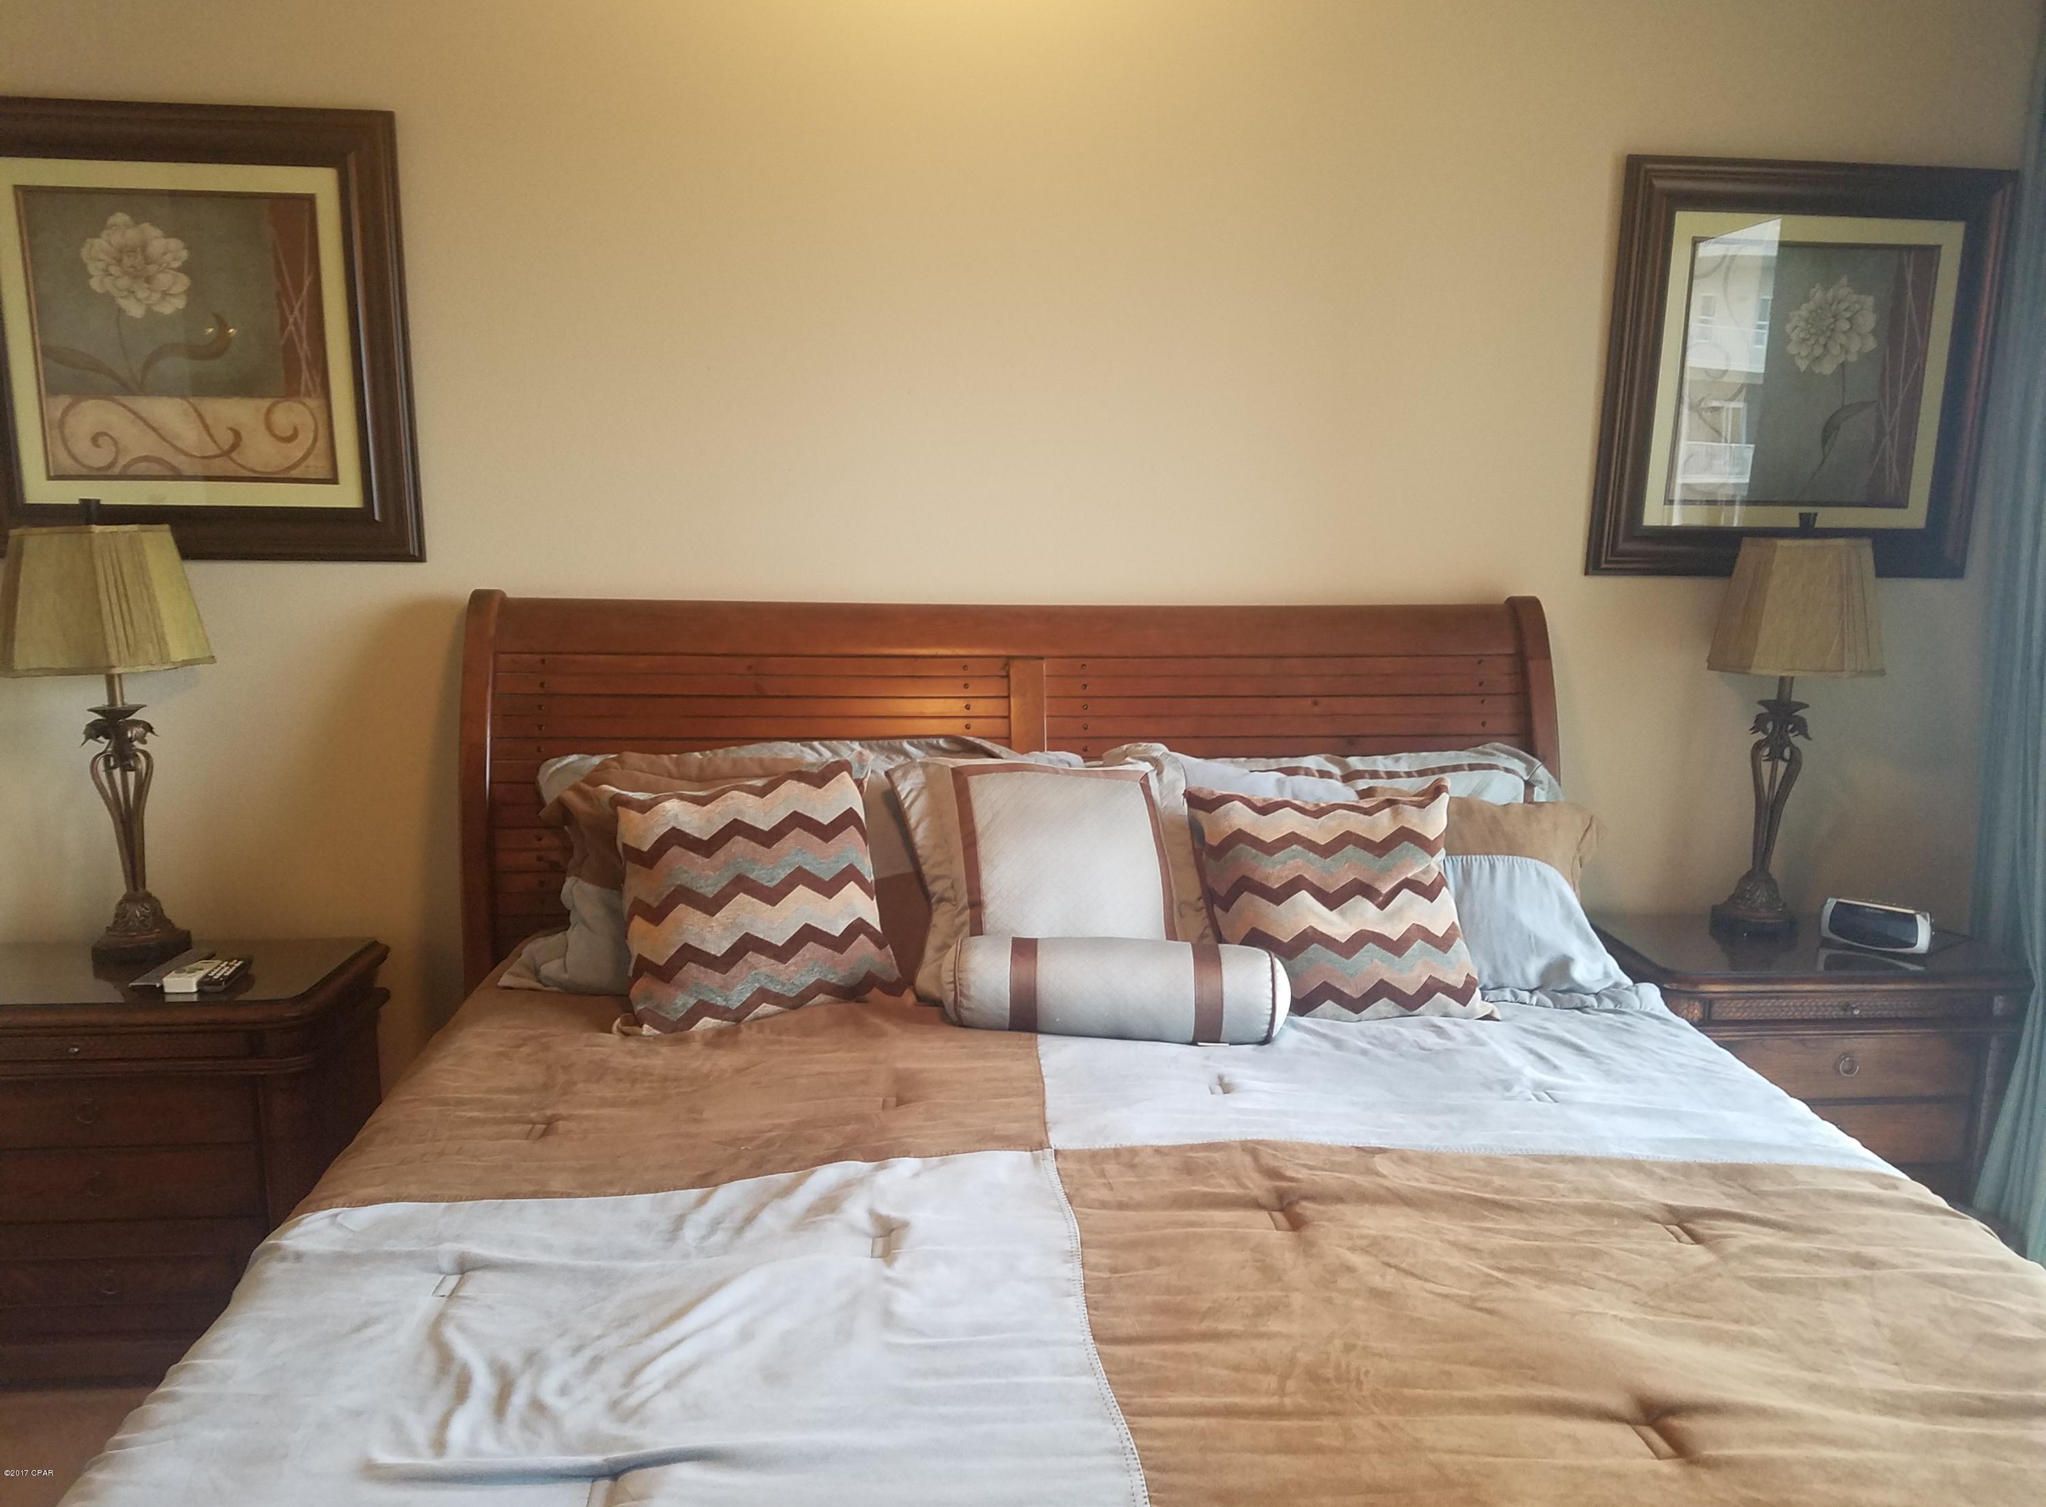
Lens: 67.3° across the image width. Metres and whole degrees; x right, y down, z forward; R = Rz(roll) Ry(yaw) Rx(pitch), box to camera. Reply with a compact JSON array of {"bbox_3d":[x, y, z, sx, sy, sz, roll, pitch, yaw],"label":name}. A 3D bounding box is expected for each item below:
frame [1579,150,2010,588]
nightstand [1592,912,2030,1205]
[{"bbox_3d":[1.528,-0.742,3.008,0.793,0.787,0.040,0,12,-5],"label":"frame"},{"bbox_3d":[1.528,0.716,3.089,0.746,0.716,0.397,0,12,-5],"label":"nightstand"}]

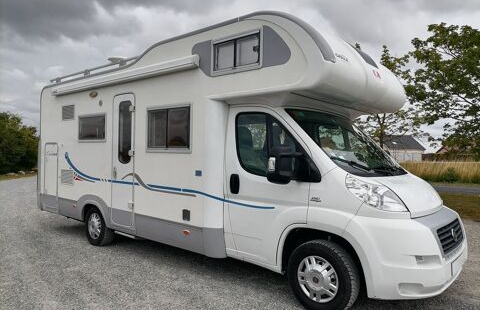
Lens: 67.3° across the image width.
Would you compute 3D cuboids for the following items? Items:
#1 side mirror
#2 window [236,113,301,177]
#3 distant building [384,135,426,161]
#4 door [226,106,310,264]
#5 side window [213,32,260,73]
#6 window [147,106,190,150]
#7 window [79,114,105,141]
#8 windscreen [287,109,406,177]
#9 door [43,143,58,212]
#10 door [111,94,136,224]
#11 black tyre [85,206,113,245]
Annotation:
[{"bbox_3d":[0.401,0.091,3.313,0.150,0.340,0.340,1,0,40],"label":"side mirror"},{"bbox_3d":[0.289,-0.108,3.685,0.940,0.670,0.090,1,0,40],"label":"window"},{"bbox_3d":[34.047,-1.159,76.000,9.000,5.700,7.500,1,0,-16],"label":"distant building"},{"bbox_3d":[0.267,0.292,3.686,1.060,1.630,0.160,1,0,40],"label":"door"},{"bbox_3d":[-0.032,-1.047,3.715,0.684,0.359,0.060,1,0,40],"label":"side window"},{"bbox_3d":[-0.867,-0.309,4.412,0.847,0.571,0.060,1,0,40],"label":"window"},{"bbox_3d":[-2.288,-0.405,5.614,0.856,0.426,0.060,1,0,40],"label":"window"},{"bbox_3d":[1.255,-0.127,4.099,1.690,1.020,0.180,1,-45,-50],"label":"windscreen"},{"bbox_3d":[-3.408,0.398,6.548,0.547,1.205,0.050,1,0,40],"label":"door"},{"bbox_3d":[-1.618,0.078,5.043,0.537,1.798,0.060,1,0,40],"label":"door"},{"bbox_3d":[-2.210,1.095,5.751,0.670,0.670,0.215,1,0,40],"label":"black tyre"}]

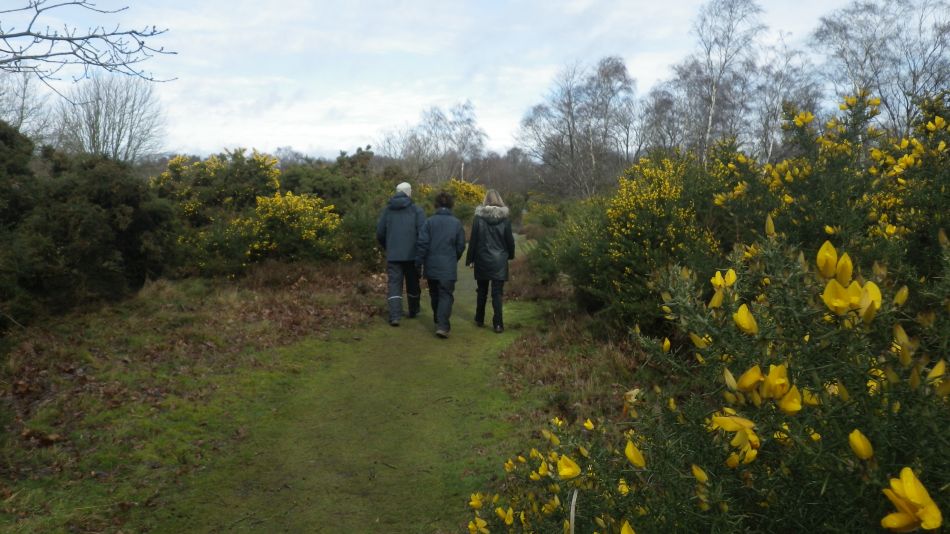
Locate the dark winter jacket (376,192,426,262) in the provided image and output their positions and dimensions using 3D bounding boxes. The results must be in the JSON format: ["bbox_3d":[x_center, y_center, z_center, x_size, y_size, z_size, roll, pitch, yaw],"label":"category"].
[{"bbox_3d":[-0.905,-0.493,8.800,0.620,0.860,0.380,1,6,5],"label":"dark winter jacket"}]

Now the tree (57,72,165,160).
[{"bbox_3d":[-18.140,-5.807,35.000,5.300,7.700,5.200,0,6,0],"label":"tree"}]

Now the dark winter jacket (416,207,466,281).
[{"bbox_3d":[-0.394,-0.288,8.300,0.580,0.880,0.400,0,6,3],"label":"dark winter jacket"}]

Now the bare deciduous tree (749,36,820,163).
[{"bbox_3d":[14.530,-6.200,33.000,3.300,9.000,3.200,0,6,0],"label":"bare deciduous tree"}]

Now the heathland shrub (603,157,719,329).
[{"bbox_3d":[2.210,-0.292,8.400,1.500,2.050,1.450,0,6,0],"label":"heathland shrub"}]

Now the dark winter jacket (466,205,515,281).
[{"bbox_3d":[0.183,-0.296,8.350,0.560,0.880,0.360,0,6,2],"label":"dark winter jacket"}]

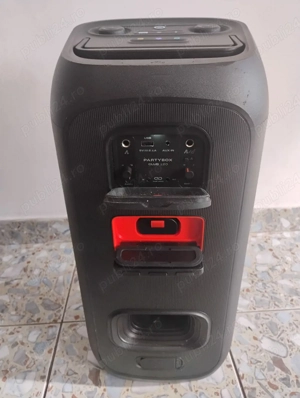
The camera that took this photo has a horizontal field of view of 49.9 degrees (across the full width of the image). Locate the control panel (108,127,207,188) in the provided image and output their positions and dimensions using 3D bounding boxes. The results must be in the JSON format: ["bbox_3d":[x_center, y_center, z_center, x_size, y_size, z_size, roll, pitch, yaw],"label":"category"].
[{"bbox_3d":[0.011,-0.052,0.396,0.119,0.084,0.030,0,28,2],"label":"control panel"}]

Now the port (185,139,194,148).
[{"bbox_3d":[0.049,-0.068,0.393,0.011,0.011,0.007,0,28,2],"label":"port"}]

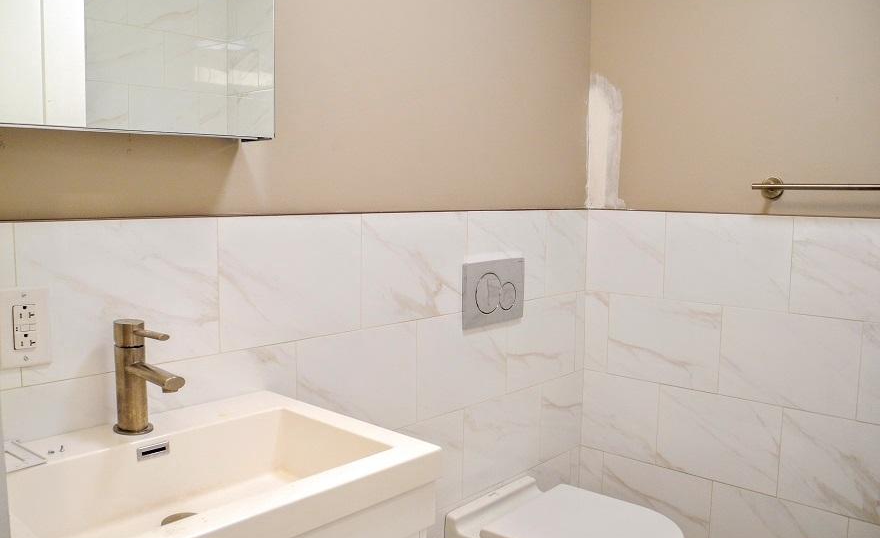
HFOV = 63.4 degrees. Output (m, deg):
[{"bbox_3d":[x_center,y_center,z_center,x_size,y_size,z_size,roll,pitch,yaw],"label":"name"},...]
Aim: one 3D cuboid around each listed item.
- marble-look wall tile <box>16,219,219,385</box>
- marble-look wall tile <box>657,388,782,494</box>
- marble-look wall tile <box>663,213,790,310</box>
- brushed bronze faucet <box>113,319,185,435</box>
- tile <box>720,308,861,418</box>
[{"bbox_3d":[-0.526,0.043,1.201,0.009,0.250,0.333,7,9,44],"label":"marble-look wall tile"},{"bbox_3d":[0.762,0.464,1.961,0.339,0.244,0.010,5,8,44],"label":"marble-look wall tile"},{"bbox_3d":[0.765,-0.025,1.909,0.339,0.251,0.010,5,8,44],"label":"marble-look wall tile"},{"bbox_3d":[-0.459,0.178,1.115,0.185,0.177,0.066,5,8,44],"label":"brushed bronze faucet"},{"bbox_3d":[0.899,0.237,1.846,0.333,0.244,0.009,6,8,40],"label":"tile"}]

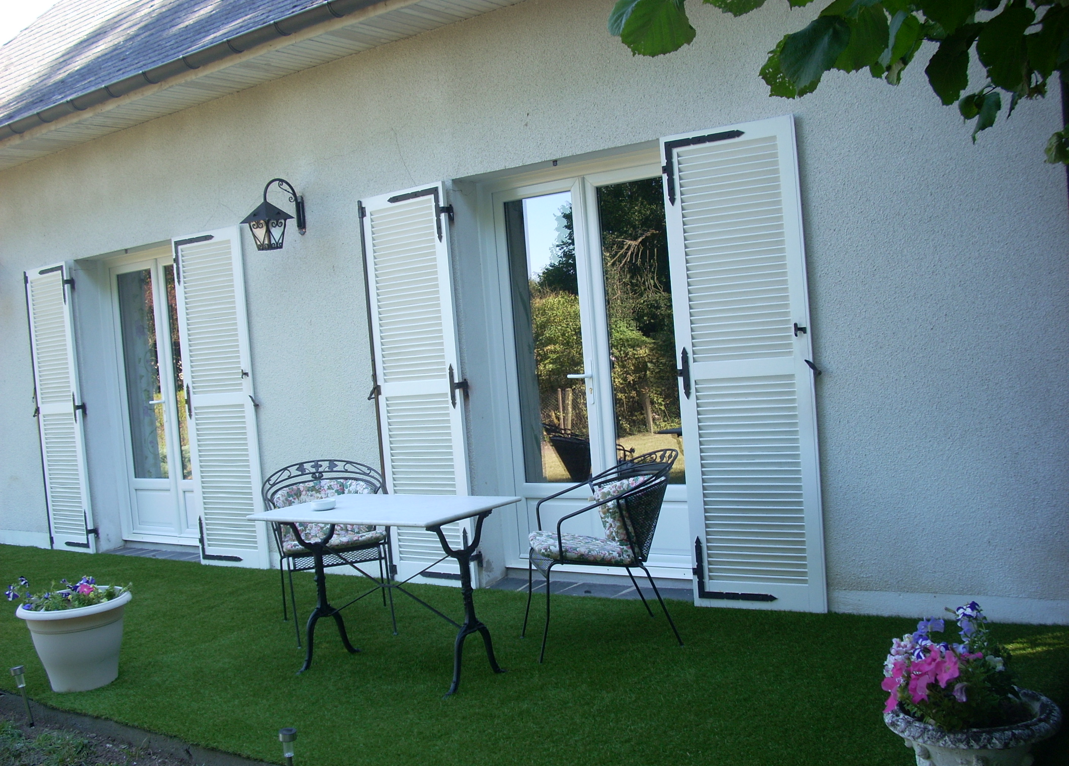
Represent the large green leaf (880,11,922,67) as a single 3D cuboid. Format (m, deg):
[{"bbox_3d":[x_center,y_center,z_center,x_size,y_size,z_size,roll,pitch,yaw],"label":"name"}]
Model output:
[{"bbox_3d":[0.576,-0.543,1.800,0.065,0.090,0.045,-4,2,21],"label":"large green leaf"}]

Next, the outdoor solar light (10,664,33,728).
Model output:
[{"bbox_3d":[-2.015,1.239,4.520,0.060,0.252,0.060,-14,0,38],"label":"outdoor solar light"}]

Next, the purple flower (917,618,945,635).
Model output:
[{"bbox_3d":[0.839,0.515,2.420,0.058,0.038,0.045,-4,2,18],"label":"purple flower"}]

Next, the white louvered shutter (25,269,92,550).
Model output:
[{"bbox_3d":[-3.632,0.201,8.752,0.561,2.182,0.050,-3,2,38],"label":"white louvered shutter"}]

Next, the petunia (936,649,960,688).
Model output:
[{"bbox_3d":[0.875,0.604,2.420,0.060,0.078,0.045,-4,2,19],"label":"petunia"}]

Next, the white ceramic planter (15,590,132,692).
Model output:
[{"bbox_3d":[-1.970,1.116,4.946,0.470,0.372,0.470,-3,2,38],"label":"white ceramic planter"}]

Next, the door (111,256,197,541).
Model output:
[{"bbox_3d":[-2.599,0.121,8.091,1.220,2.040,0.080,-3,2,38],"label":"door"}]

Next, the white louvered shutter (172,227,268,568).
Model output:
[{"bbox_3d":[-2.070,0.113,7.538,0.697,2.212,0.050,-3,2,38],"label":"white louvered shutter"}]

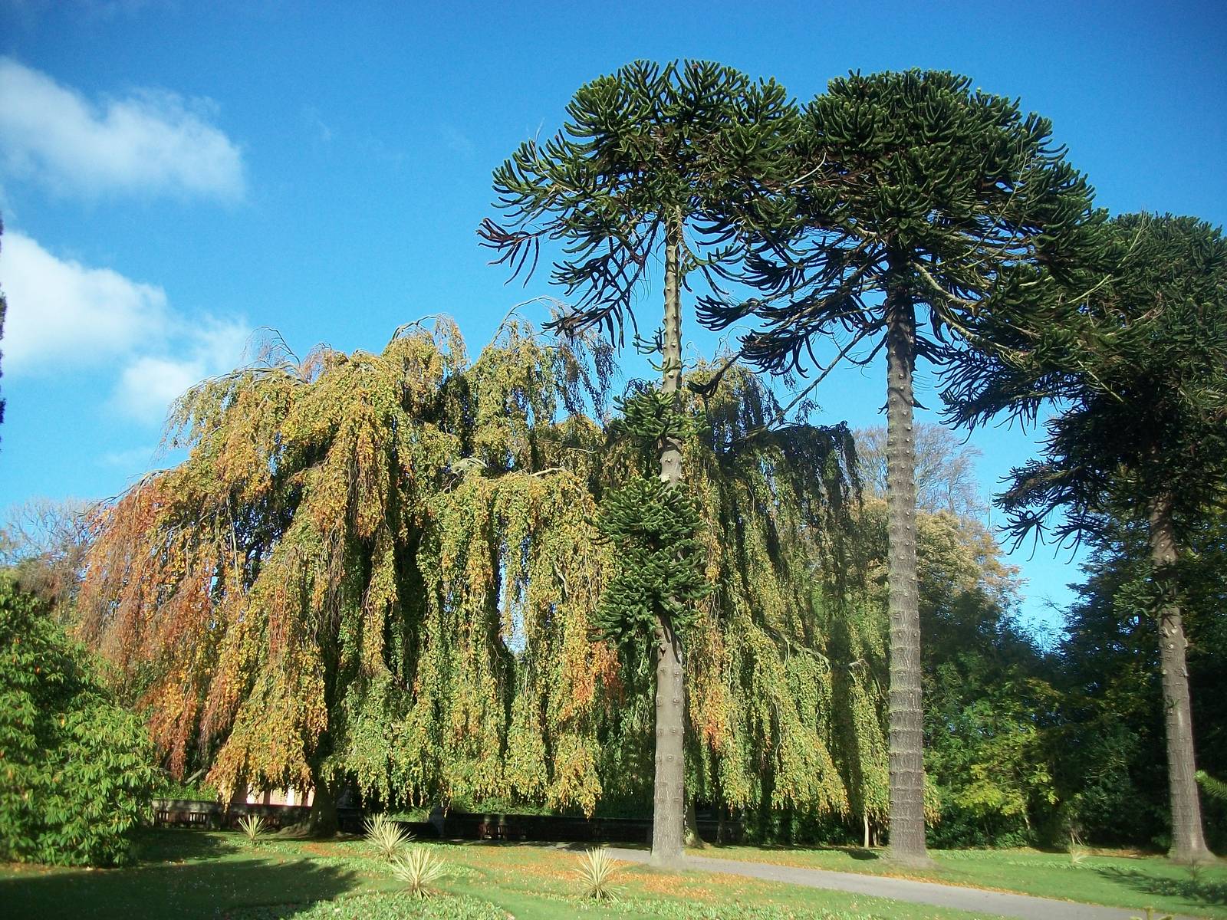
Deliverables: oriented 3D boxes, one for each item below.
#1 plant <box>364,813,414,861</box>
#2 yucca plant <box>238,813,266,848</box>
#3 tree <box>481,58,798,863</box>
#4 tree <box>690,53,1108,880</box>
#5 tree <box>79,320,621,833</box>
[{"bbox_3d":[-4.343,7.316,22.008,0.970,0.880,0.950,1,-16,0],"label":"plant"},{"bbox_3d":[-9.680,9.922,30.383,0.740,0.880,0.800,1,-16,0],"label":"yucca plant"},{"bbox_3d":[0.556,-1.027,27.897,8.290,20.620,8.400,1,-16,0],"label":"tree"},{"bbox_3d":[7.887,-0.895,29.986,11.280,21.840,10.500,1,-16,0],"label":"tree"},{"bbox_3d":[-9.815,3.759,42.585,20.260,19.470,18.000,1,-16,0],"label":"tree"}]

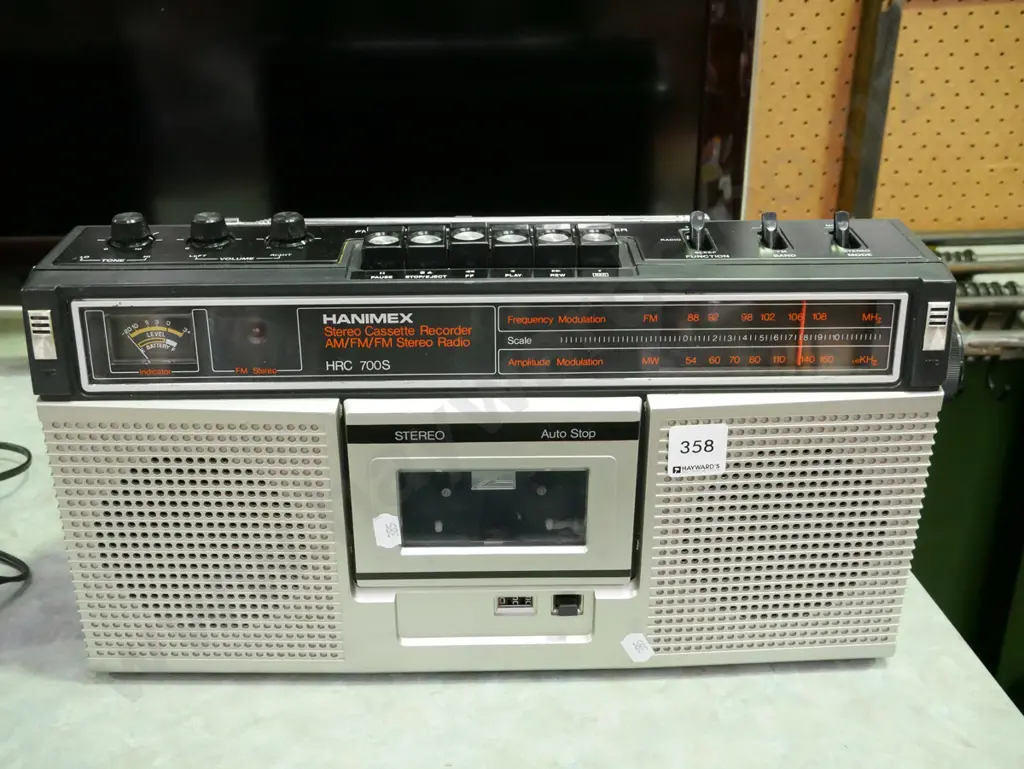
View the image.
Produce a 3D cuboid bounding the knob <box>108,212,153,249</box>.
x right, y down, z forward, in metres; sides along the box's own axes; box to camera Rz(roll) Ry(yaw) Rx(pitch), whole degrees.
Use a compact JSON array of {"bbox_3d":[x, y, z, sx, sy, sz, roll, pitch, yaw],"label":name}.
[{"bbox_3d":[-0.171,-0.070,0.530,0.021,0.012,0.021,-1,27,-1],"label":"knob"}]

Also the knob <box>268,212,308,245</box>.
[{"bbox_3d":[-0.100,-0.070,0.531,0.021,0.012,0.021,-1,27,-1],"label":"knob"}]

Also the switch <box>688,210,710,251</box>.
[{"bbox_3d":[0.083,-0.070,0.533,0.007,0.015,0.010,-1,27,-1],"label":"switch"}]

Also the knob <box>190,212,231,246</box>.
[{"bbox_3d":[-0.136,-0.070,0.530,0.021,0.012,0.021,-1,27,-1],"label":"knob"}]

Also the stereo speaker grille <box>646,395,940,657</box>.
[{"bbox_3d":[0.123,0.065,0.541,0.126,0.135,0.013,-2,27,-4],"label":"stereo speaker grille"}]

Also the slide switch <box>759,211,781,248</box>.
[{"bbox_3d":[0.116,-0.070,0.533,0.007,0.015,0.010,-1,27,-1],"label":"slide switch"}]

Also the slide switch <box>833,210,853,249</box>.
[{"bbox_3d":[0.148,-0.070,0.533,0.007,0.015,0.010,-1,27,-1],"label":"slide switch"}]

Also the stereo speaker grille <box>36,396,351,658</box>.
[{"bbox_3d":[-0.138,0.068,0.537,0.126,0.135,0.013,1,27,2],"label":"stereo speaker grille"}]

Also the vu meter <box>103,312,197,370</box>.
[{"bbox_3d":[-0.152,-0.019,0.502,0.037,0.025,0.010,-1,20,-1],"label":"vu meter"}]

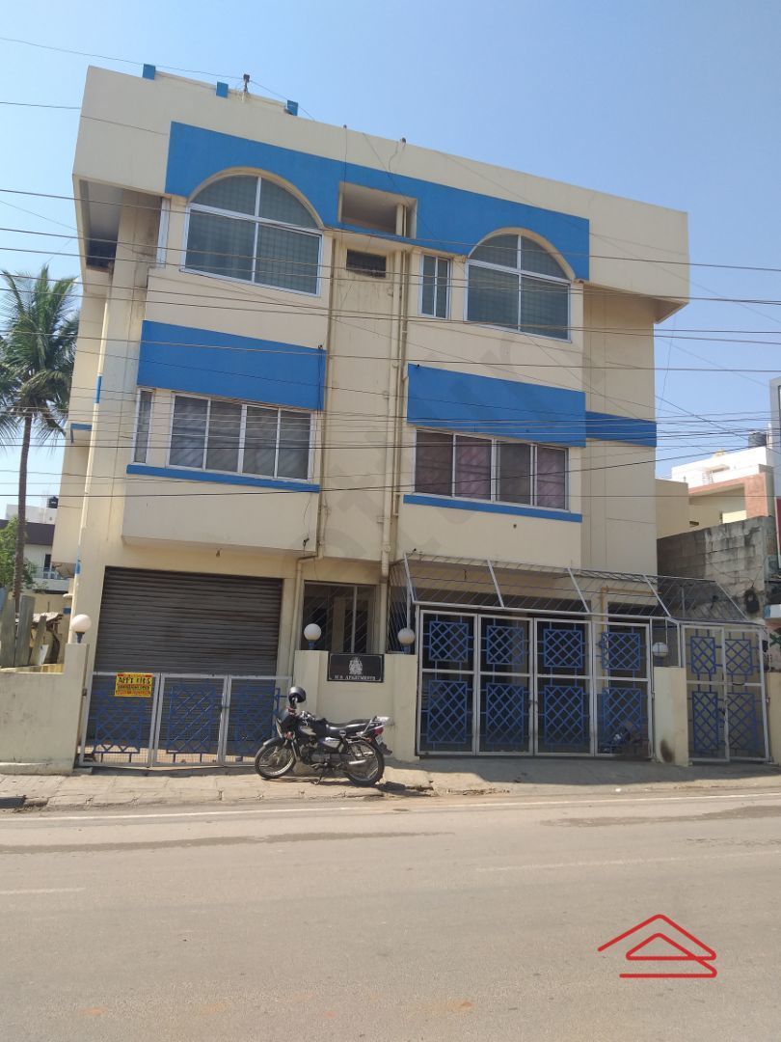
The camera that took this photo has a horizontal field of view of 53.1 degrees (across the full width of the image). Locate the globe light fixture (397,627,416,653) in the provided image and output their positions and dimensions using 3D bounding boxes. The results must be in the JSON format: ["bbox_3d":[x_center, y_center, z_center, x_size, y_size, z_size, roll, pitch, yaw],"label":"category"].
[{"bbox_3d":[0.252,1.901,12.392,0.265,0.390,0.265,3,-10,0],"label":"globe light fixture"}]

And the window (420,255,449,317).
[{"bbox_3d":[0.759,-3.987,13.323,0.504,1.113,0.120,5,-10,-17],"label":"window"}]

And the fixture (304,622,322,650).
[{"bbox_3d":[-1.186,1.771,11.953,0.265,0.390,0.265,6,-10,-17],"label":"fixture"}]

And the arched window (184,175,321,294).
[{"bbox_3d":[-2.250,-4.958,13.361,2.394,2.006,0.150,6,-10,-17],"label":"arched window"}]

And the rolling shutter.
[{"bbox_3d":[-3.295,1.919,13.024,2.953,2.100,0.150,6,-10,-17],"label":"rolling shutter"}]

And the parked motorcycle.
[{"bbox_3d":[-0.889,2.892,10.483,1.950,1.160,0.720,0,-10,17],"label":"parked motorcycle"}]

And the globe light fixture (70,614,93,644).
[{"bbox_3d":[-4.346,1.519,10.983,0.265,0.400,0.265,6,-10,-17],"label":"globe light fixture"}]

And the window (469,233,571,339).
[{"bbox_3d":[2.461,-4.512,14.795,2.206,1.968,0.150,6,-10,-17],"label":"window"}]

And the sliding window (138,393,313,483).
[{"bbox_3d":[-2.328,-1.255,11.910,2.250,1.146,0.150,5,-10,-17],"label":"sliding window"}]

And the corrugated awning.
[{"bbox_3d":[3.365,1.262,13.847,6.478,0.889,0.900,6,-10,-17],"label":"corrugated awning"}]

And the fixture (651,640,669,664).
[{"bbox_3d":[4.749,2.340,13.760,0.265,0.390,0.265,6,-10,-17],"label":"fixture"}]

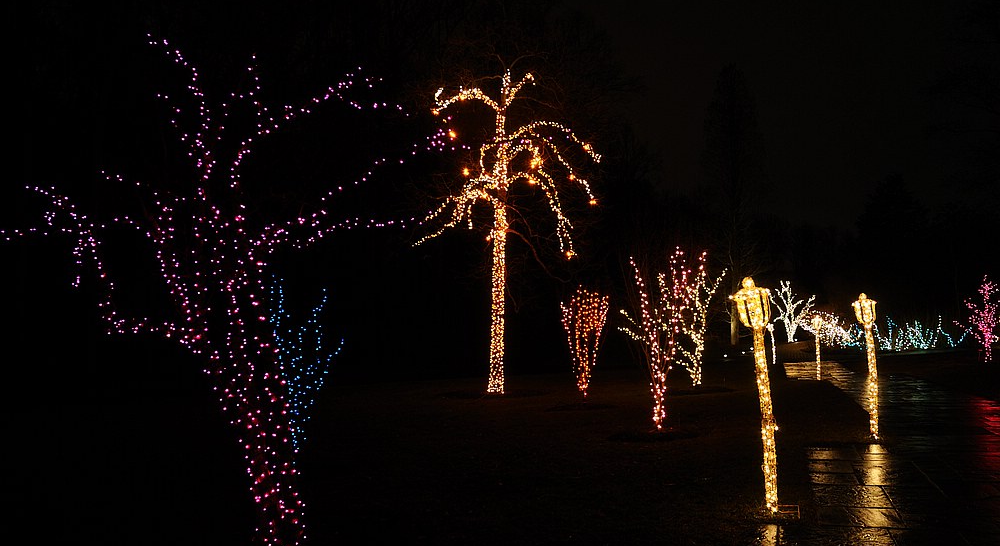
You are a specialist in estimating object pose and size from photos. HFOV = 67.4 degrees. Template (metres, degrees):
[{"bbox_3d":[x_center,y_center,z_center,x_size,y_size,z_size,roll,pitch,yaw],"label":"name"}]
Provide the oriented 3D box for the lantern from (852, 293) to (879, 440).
[{"bbox_3d":[5.528,1.405,11.322,0.370,2.192,0.363,-1,-5,0],"label":"lantern"}]

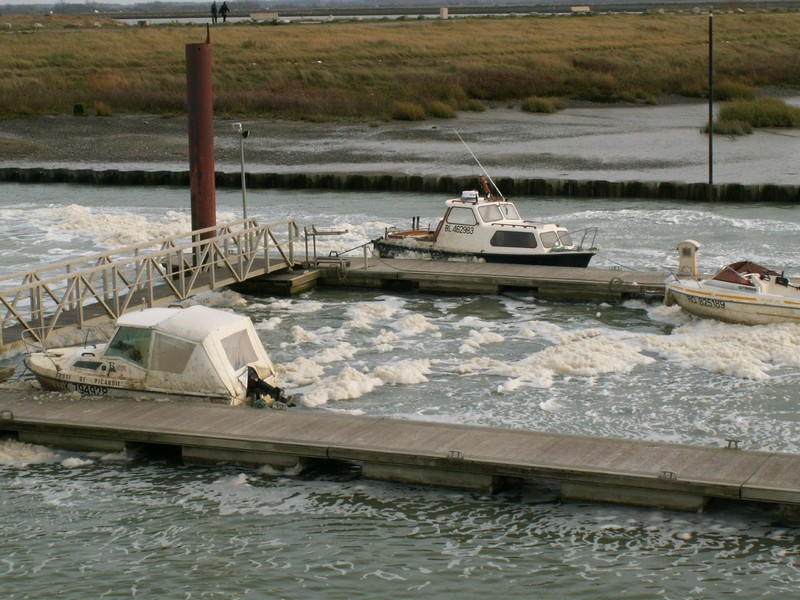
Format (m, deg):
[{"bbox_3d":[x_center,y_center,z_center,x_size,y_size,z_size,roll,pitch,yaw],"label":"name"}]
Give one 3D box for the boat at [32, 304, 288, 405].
[{"bbox_3d":[-4.622,1.117,32.811,5.650,2.050,2.100,5,11,23],"label":"boat"}]

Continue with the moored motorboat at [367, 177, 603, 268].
[{"bbox_3d":[2.567,-1.940,48.145,6.250,2.400,2.300,3,11,23],"label":"moored motorboat"}]

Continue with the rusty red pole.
[{"bbox_3d":[-5.381,-3.955,46.818,0.690,6.600,0.690,-1,10,0],"label":"rusty red pole"}]

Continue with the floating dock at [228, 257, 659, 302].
[{"bbox_3d":[1.466,-0.547,46.166,11.600,0.570,2.250,3,11,23],"label":"floating dock"}]

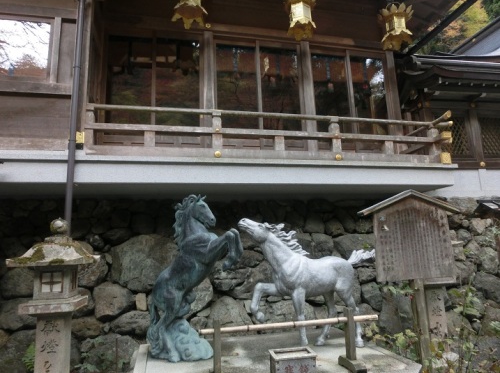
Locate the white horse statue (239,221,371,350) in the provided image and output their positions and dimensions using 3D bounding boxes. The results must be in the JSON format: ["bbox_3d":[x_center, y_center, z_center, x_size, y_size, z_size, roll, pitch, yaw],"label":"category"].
[{"bbox_3d":[0.831,1.227,4.528,1.921,1.661,0.400,0,-11,-13],"label":"white horse statue"}]

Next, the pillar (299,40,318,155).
[{"bbox_3d":[1.111,-1.652,6.681,0.180,2.387,0.180,0,-11,-13],"label":"pillar"}]

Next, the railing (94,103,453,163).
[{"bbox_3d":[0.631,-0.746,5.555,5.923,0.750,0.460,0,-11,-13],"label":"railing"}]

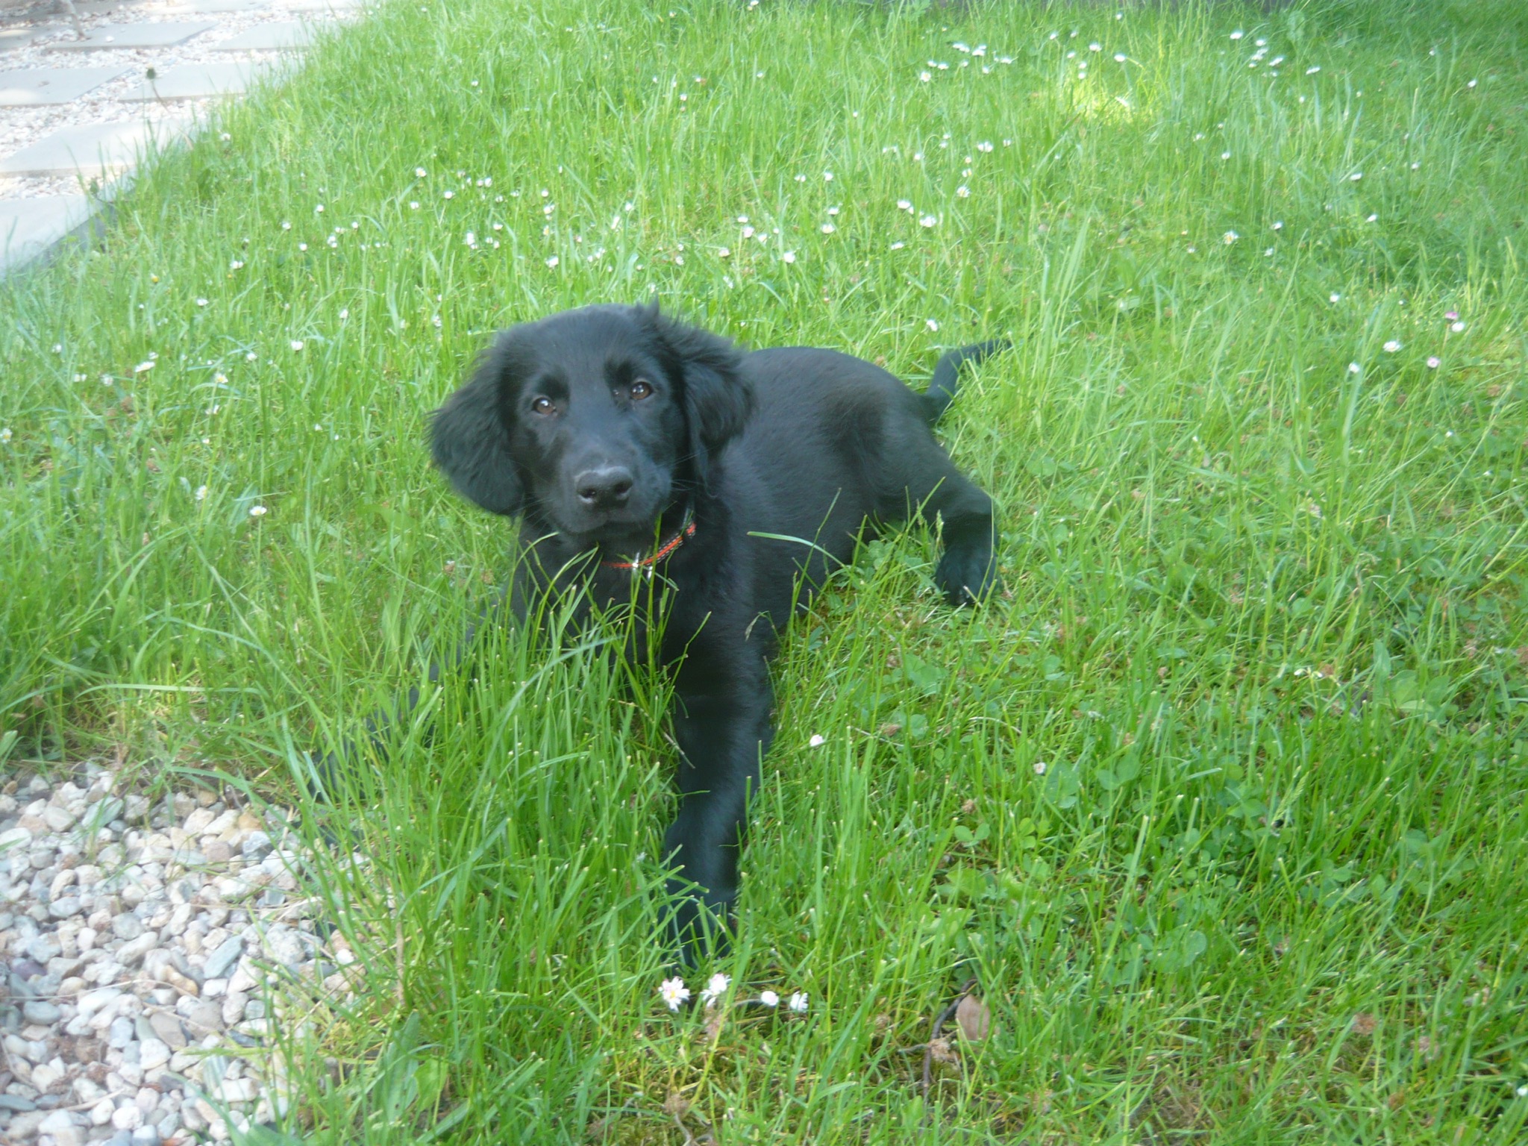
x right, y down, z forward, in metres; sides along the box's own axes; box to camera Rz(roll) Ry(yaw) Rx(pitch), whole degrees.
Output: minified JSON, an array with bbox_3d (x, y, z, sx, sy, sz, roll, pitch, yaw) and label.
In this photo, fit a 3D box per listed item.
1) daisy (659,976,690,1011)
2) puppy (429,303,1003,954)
[{"bbox_3d":[-0.051,0.239,0.827,0.018,0.016,0.016,0,31,0],"label":"daisy"},{"bbox_3d":[-0.027,-0.082,1.111,0.330,0.320,0.640,15,34,24],"label":"puppy"}]

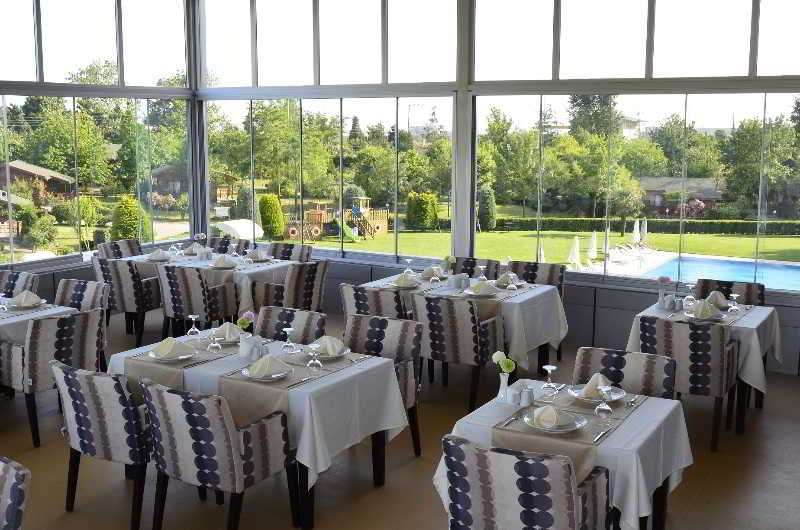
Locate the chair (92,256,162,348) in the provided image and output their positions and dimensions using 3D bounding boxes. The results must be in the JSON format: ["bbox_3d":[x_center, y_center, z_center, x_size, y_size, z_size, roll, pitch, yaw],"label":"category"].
[{"bbox_3d":[-2.624,0.311,8.631,0.560,0.840,0.600,5,10,30],"label":"chair"}]

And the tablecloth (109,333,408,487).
[{"bbox_3d":[-0.867,0.759,5.037,1.520,0.460,0.890,5,10,30],"label":"tablecloth"}]

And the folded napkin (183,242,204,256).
[{"bbox_3d":[-2.112,-0.163,8.898,0.190,0.110,0.145,6,11,31],"label":"folded napkin"}]

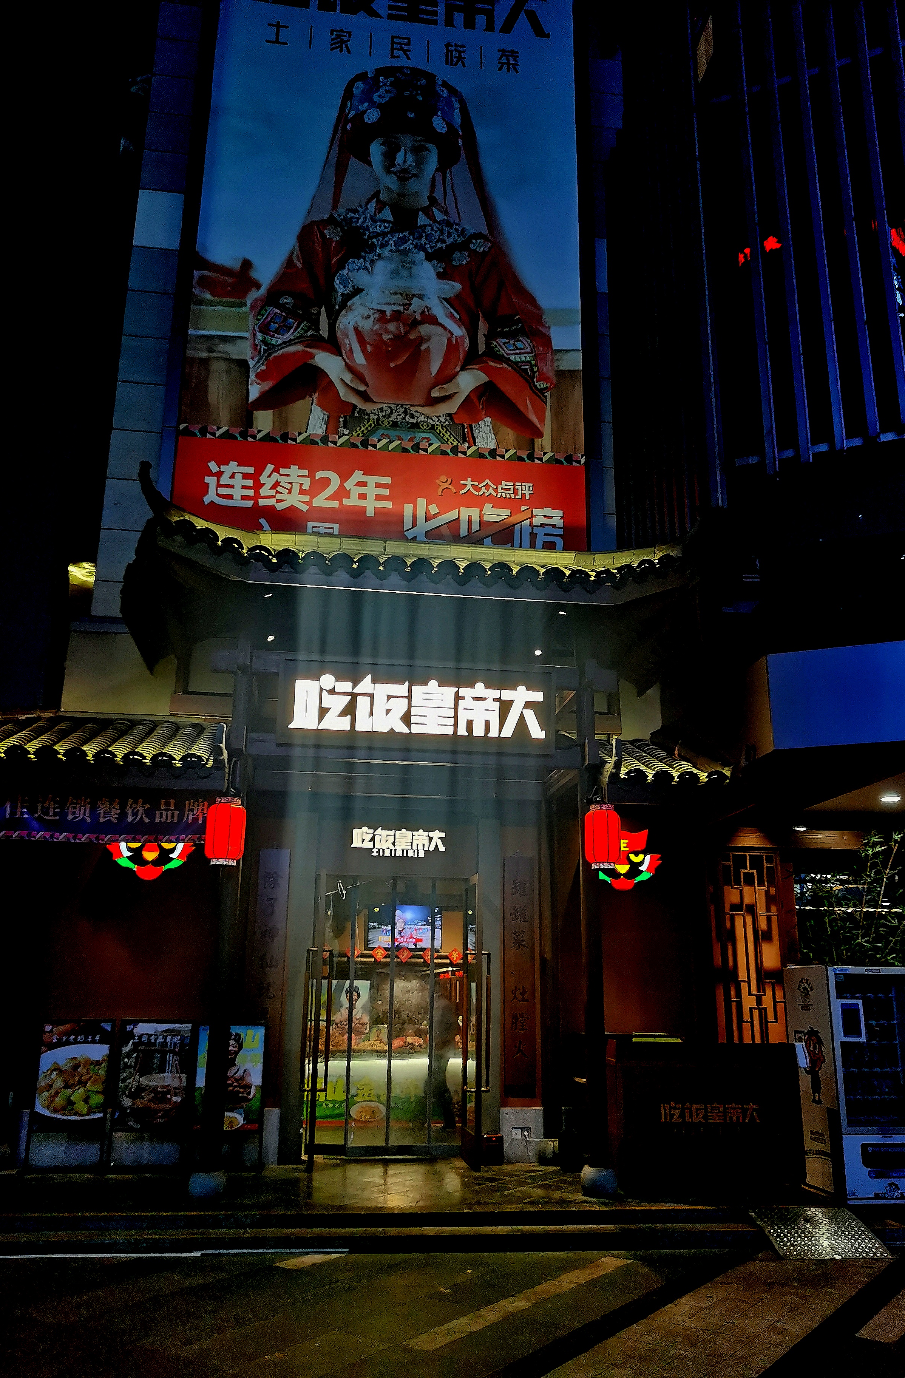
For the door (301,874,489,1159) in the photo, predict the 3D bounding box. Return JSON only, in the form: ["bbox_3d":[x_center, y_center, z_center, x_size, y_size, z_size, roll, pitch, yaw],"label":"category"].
[{"bbox_3d":[-0.590,3.424,11.367,1.900,2.860,0.180,3,-16,-7],"label":"door"}]

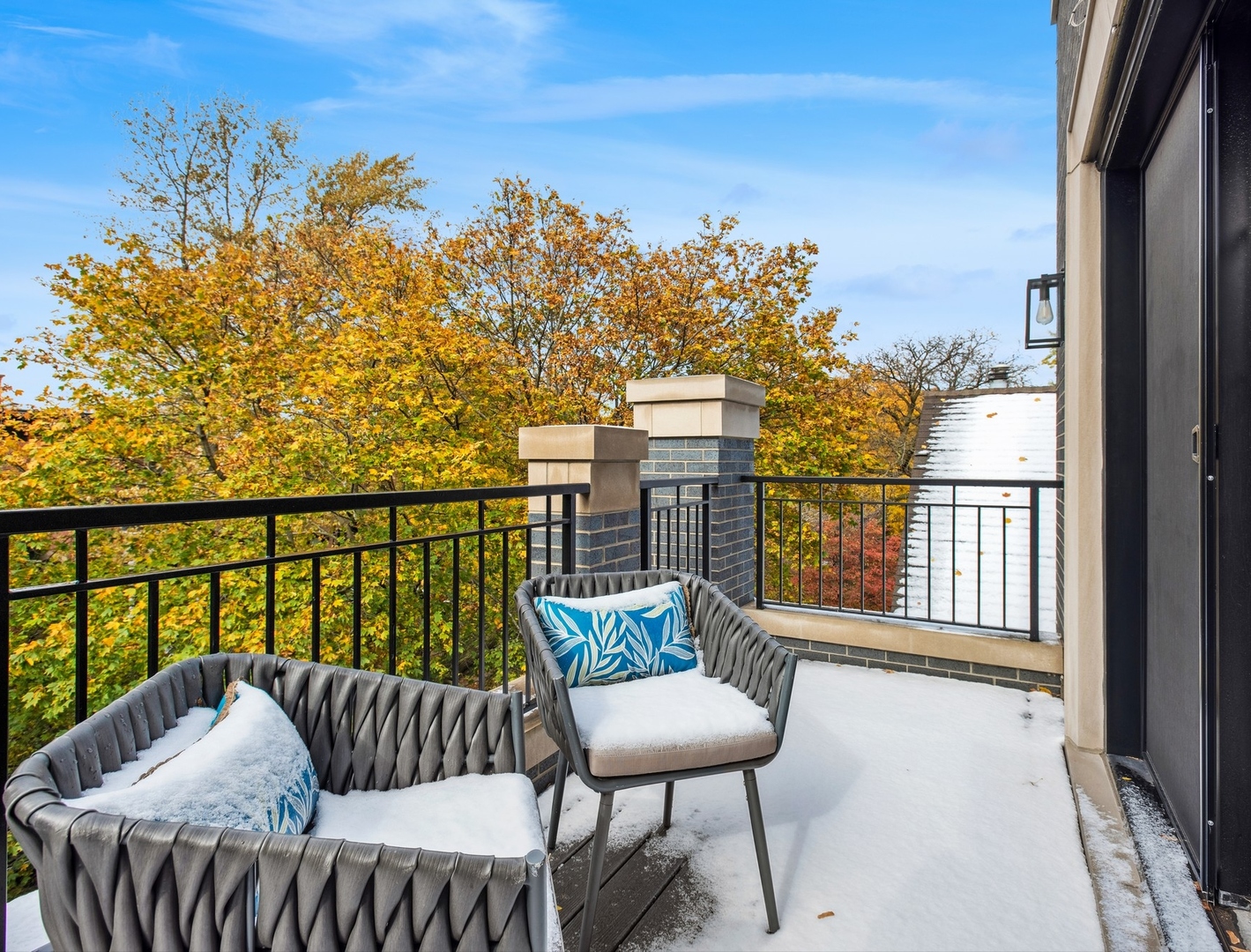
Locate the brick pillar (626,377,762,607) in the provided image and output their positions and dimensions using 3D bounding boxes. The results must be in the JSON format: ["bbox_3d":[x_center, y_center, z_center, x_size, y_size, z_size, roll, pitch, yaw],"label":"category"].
[{"bbox_3d":[0.449,0.145,4.126,0.616,1.400,0.683,0,1,30],"label":"brick pillar"}]

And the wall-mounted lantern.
[{"bbox_3d":[1.945,-0.766,3.126,0.148,0.312,0.185,0,1,30],"label":"wall-mounted lantern"}]

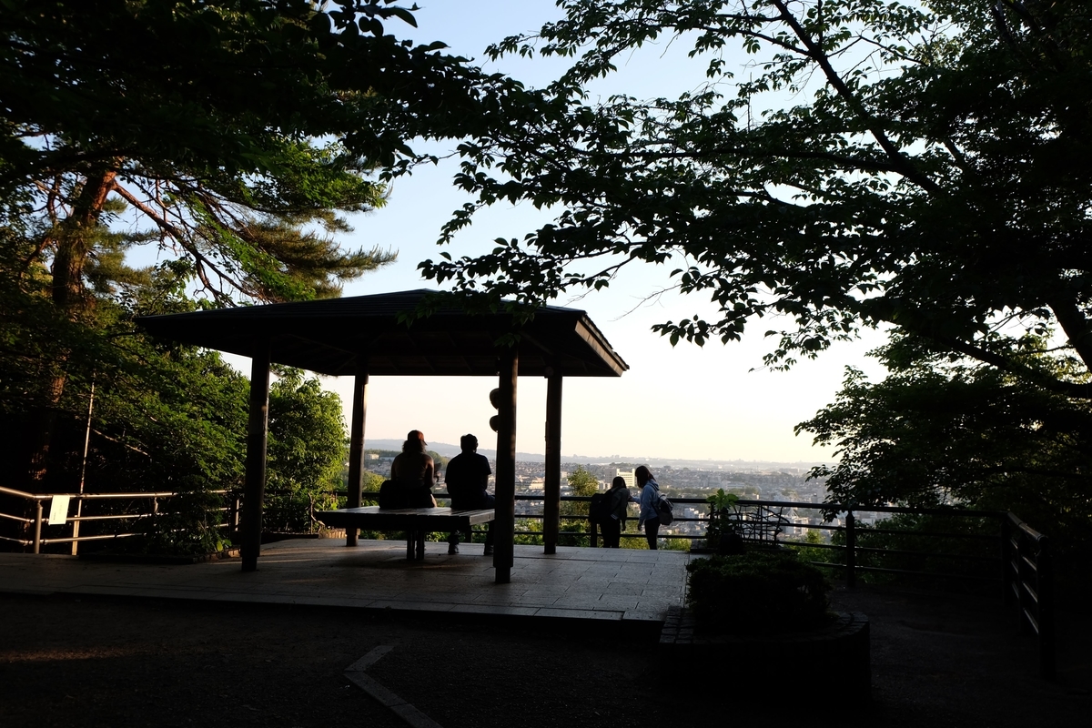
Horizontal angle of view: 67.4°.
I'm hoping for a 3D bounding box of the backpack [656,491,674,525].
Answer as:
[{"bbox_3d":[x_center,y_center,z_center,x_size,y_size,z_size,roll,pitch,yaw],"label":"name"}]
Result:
[{"bbox_3d":[1.716,2.066,11.744,0.200,0.420,0.280,-1,-7,17],"label":"backpack"}]

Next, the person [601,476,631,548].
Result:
[{"bbox_3d":[1.013,2.335,11.762,0.450,1.440,0.460,6,-8,-37],"label":"person"}]

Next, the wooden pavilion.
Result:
[{"bbox_3d":[-1.280,0.606,8.424,3.920,2.790,3.850,0,-7,11],"label":"wooden pavilion"}]

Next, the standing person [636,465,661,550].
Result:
[{"bbox_3d":[1.458,2.280,11.769,0.400,1.570,0.450,-1,-7,17],"label":"standing person"}]

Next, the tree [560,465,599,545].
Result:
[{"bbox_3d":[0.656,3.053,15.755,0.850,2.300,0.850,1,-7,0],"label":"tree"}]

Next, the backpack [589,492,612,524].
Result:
[{"bbox_3d":[0.786,2.055,11.693,0.220,0.440,0.320,6,-8,-37],"label":"backpack"}]

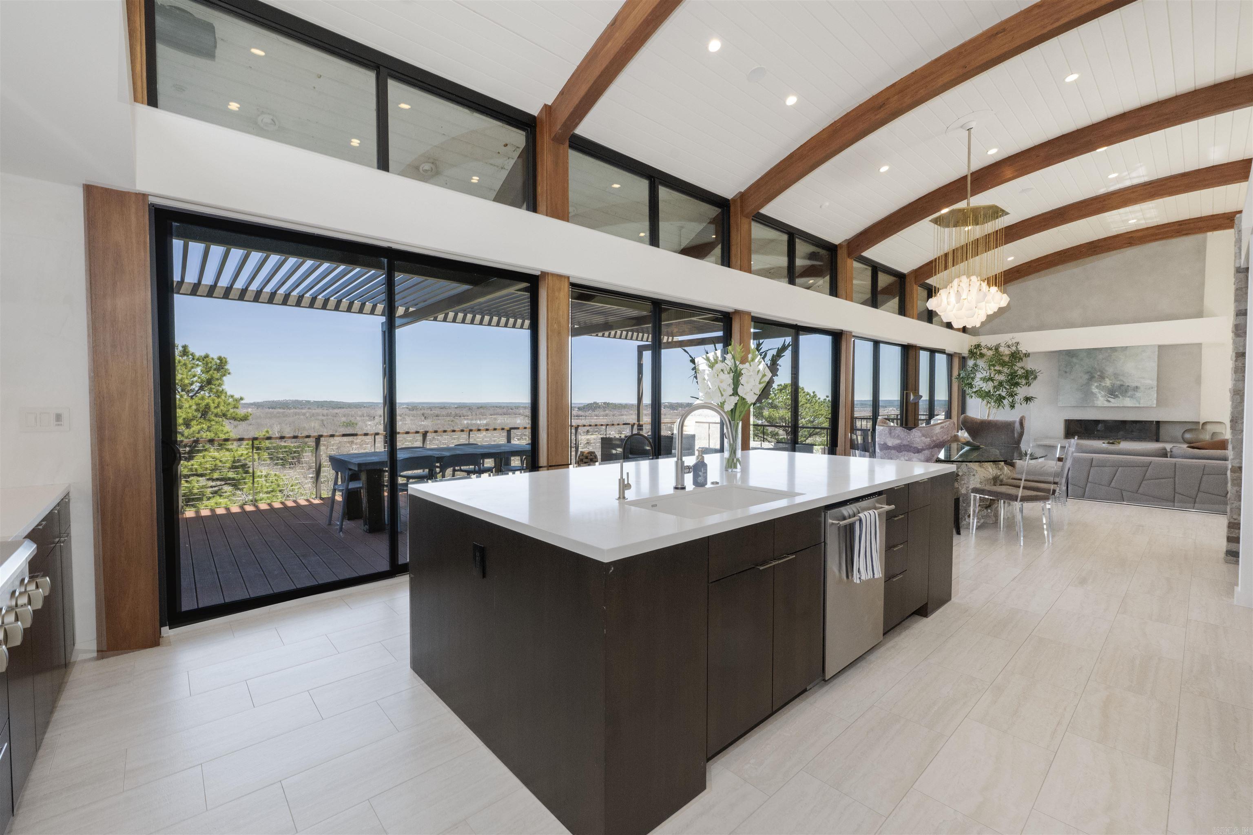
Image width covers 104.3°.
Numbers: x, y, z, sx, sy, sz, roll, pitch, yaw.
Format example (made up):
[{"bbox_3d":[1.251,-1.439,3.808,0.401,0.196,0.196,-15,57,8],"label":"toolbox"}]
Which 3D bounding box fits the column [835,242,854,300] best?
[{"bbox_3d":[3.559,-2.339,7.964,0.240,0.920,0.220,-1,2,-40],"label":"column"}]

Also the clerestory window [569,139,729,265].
[{"bbox_3d":[0.317,-2.240,5.382,2.500,0.930,0.140,-1,2,-40],"label":"clerestory window"}]

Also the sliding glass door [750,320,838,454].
[{"bbox_3d":[2.454,-0.125,7.249,2.560,2.470,0.140,-1,2,-40],"label":"sliding glass door"}]

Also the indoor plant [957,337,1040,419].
[{"bbox_3d":[7.453,-0.242,9.802,1.350,2.580,1.350,-1,2,-40],"label":"indoor plant"}]

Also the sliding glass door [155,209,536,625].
[{"bbox_3d":[-1.801,-0.015,3.679,2.490,2.445,0.140,-1,2,-40],"label":"sliding glass door"}]

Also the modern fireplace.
[{"bbox_3d":[10.488,0.281,10.535,1.440,0.460,0.280,2,2,45],"label":"modern fireplace"}]

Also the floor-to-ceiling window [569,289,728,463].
[{"bbox_3d":[0.321,-0.076,5.459,2.520,2.470,0.140,-1,2,-40],"label":"floor-to-ceiling window"}]

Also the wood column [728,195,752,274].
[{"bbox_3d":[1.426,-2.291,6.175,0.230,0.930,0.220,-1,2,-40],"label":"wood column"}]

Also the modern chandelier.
[{"bbox_3d":[3.841,-2.156,5.478,0.820,2.300,0.780,-1,2,-40],"label":"modern chandelier"}]

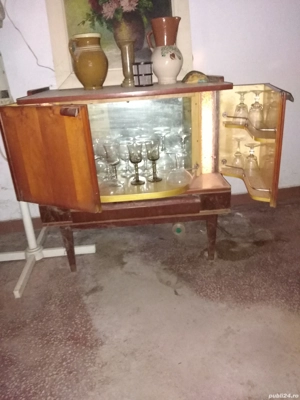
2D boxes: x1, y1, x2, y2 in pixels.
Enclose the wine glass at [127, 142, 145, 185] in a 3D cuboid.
[{"bbox_3d":[-0.057,-0.159,1.308,0.066,0.179,0.066,-4,24,-1],"label":"wine glass"}]

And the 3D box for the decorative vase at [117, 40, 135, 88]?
[{"bbox_3d":[-0.113,-0.634,1.403,0.080,0.195,0.080,-4,24,-1],"label":"decorative vase"}]

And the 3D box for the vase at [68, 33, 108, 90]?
[{"bbox_3d":[-0.291,-0.652,1.421,0.184,0.236,0.167,-4,24,-1],"label":"vase"}]

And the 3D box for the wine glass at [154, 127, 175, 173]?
[{"bbox_3d":[0.062,-0.241,1.454,0.086,0.197,0.086,-4,24,-1],"label":"wine glass"}]

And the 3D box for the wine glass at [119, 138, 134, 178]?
[{"bbox_3d":[-0.112,-0.195,1.406,0.066,0.172,0.066,-4,24,-1],"label":"wine glass"}]

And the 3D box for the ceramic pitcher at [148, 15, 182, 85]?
[{"bbox_3d":[0.067,-0.726,1.468,0.176,0.287,0.152,-4,24,-1],"label":"ceramic pitcher"}]

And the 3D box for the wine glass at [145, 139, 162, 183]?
[{"bbox_3d":[0.018,-0.175,1.333,0.066,0.180,0.066,-4,24,-1],"label":"wine glass"}]

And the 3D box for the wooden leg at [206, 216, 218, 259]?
[{"bbox_3d":[0.302,0.185,1.463,0.046,0.246,0.046,-4,24,-1],"label":"wooden leg"}]

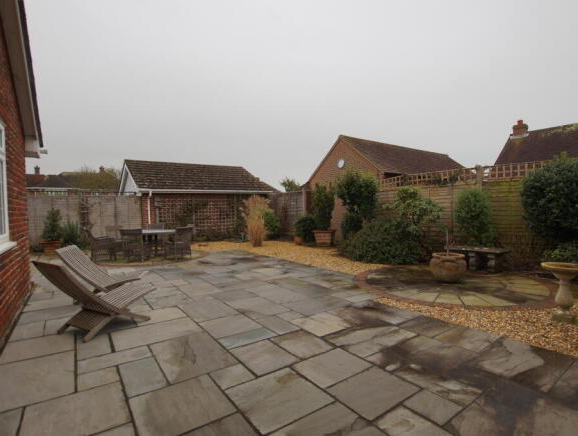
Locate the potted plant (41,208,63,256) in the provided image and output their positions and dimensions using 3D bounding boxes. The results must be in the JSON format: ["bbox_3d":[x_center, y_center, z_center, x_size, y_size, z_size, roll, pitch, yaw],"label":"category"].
[{"bbox_3d":[-7.119,0.414,8.750,0.550,1.420,0.530,-2,2,-36],"label":"potted plant"}]

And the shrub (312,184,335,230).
[{"bbox_3d":[1.255,-0.382,10.600,0.860,1.650,0.860,-1,1,0],"label":"shrub"}]

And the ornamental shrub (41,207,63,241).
[{"bbox_3d":[-7.875,0.216,9.700,0.600,1.050,0.600,-2,2,-37],"label":"ornamental shrub"}]

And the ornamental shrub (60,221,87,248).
[{"bbox_3d":[-7.398,0.566,10.000,0.780,0.980,0.750,-2,2,-37],"label":"ornamental shrub"}]

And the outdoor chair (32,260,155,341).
[{"bbox_3d":[-2.209,0.871,3.389,0.580,0.820,1.030,0,2,31],"label":"outdoor chair"}]

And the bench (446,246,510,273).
[{"bbox_3d":[3.997,0.901,6.195,0.420,0.440,1.080,-2,2,-41],"label":"bench"}]

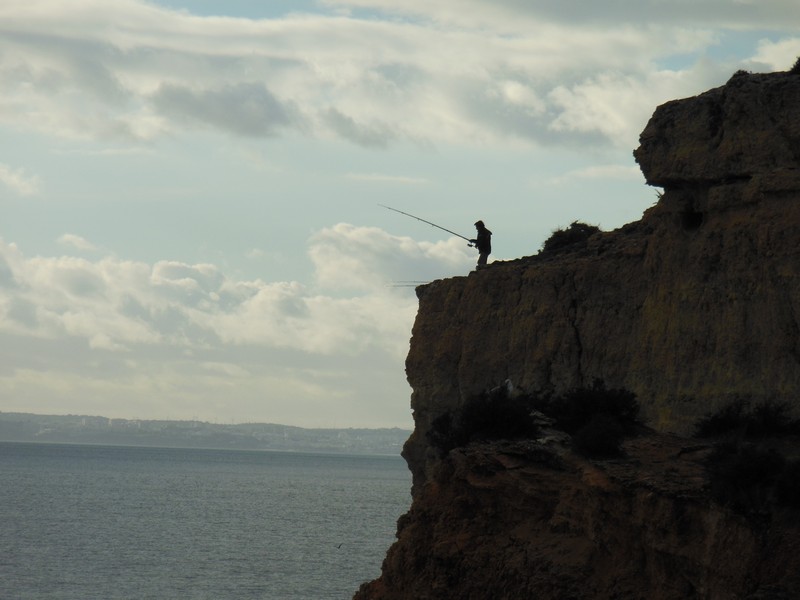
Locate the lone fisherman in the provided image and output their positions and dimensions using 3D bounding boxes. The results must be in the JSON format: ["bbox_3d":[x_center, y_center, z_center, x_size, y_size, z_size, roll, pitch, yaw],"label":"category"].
[{"bbox_3d":[2.469,-1.575,175.000,0.640,1.690,0.550,2,-2,0],"label":"lone fisherman"}]

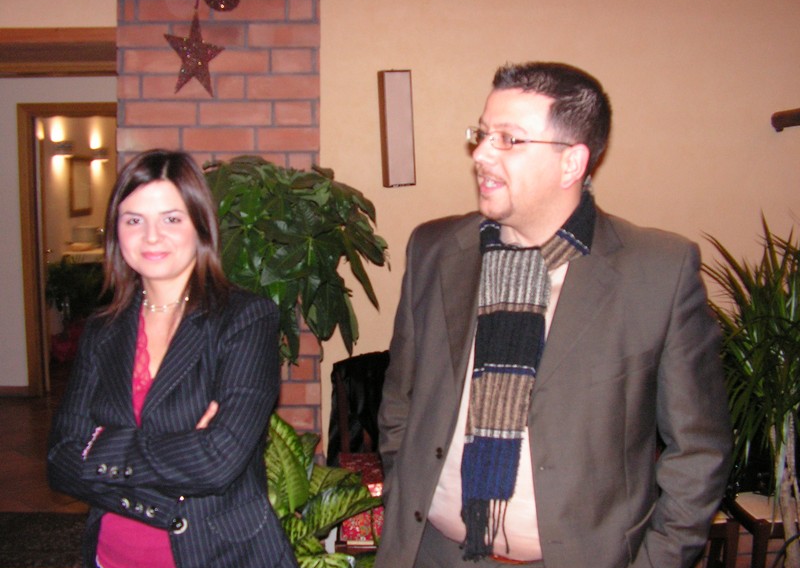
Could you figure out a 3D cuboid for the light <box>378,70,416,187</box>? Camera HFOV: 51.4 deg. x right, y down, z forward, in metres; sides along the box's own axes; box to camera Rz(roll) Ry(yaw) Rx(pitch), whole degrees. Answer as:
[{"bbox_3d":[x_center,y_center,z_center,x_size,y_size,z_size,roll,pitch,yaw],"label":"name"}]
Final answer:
[{"bbox_3d":[-0.009,-0.526,2.824,0.096,0.383,0.080,-4,5,-13],"label":"light"}]

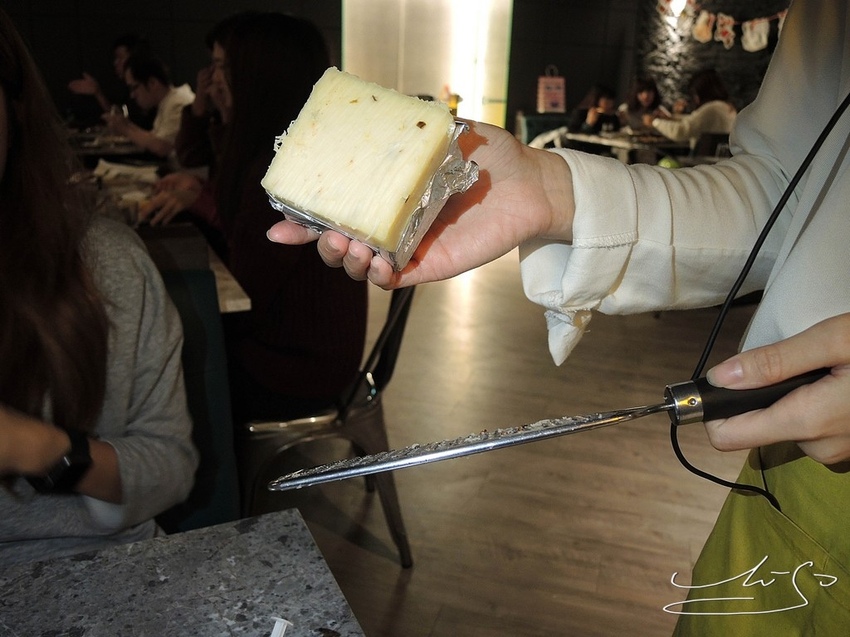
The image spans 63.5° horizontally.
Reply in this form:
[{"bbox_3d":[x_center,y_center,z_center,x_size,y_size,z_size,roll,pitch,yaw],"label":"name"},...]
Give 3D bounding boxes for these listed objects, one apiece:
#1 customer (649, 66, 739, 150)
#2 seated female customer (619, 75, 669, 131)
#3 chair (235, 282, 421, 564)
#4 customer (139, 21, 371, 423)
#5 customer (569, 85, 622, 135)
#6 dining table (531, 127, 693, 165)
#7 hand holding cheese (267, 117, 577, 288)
[{"bbox_3d":[2.228,-1.431,5.790,0.680,1.240,0.480,11,20,27],"label":"customer"},{"bbox_3d":[1.964,-1.603,6.380,0.460,1.180,0.620,2,18,0],"label":"seated female customer"},{"bbox_3d":[-0.282,0.183,1.696,0.500,0.840,0.440,-5,19,-19],"label":"chair"},{"bbox_3d":[-0.375,-0.019,1.615,0.660,1.270,0.460,-5,19,-19],"label":"customer"},{"bbox_3d":[1.588,-1.601,6.527,0.460,1.160,0.620,-5,19,-19],"label":"customer"},{"bbox_3d":[1.714,-1.210,6.113,1.200,0.740,0.850,-2,18,-11],"label":"dining table"},{"bbox_3d":[-0.002,-0.070,0.405,0.170,0.095,0.085,1,18,-3],"label":"hand holding cheese"}]

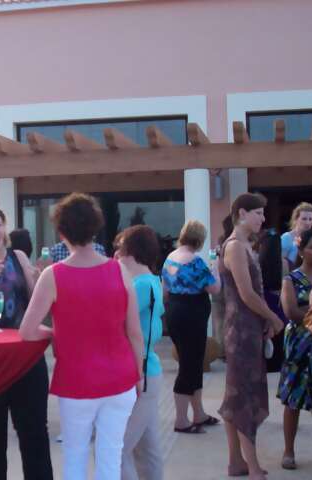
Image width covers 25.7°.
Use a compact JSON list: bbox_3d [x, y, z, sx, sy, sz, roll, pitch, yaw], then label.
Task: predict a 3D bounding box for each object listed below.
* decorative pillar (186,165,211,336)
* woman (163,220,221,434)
[{"bbox_3d":[0.530,0.278,8.388,0.310,2.300,0.310,-1,-1,10],"label":"decorative pillar"},{"bbox_3d":[0.282,0.679,5.567,0.470,1.690,0.380,-1,-1,33],"label":"woman"}]

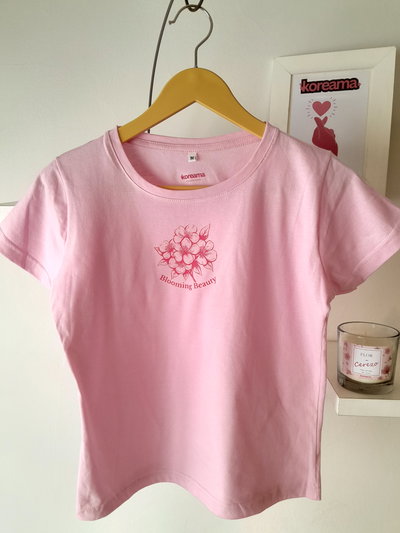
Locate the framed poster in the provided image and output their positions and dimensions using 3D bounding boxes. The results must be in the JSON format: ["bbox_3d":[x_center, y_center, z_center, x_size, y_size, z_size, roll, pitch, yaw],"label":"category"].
[{"bbox_3d":[0.239,-0.252,0.746,0.220,0.285,0.020,3,7,12],"label":"framed poster"}]

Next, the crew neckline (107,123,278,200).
[{"bbox_3d":[-0.010,-0.144,0.555,0.237,0.108,0.045,1,7,3],"label":"crew neckline"}]

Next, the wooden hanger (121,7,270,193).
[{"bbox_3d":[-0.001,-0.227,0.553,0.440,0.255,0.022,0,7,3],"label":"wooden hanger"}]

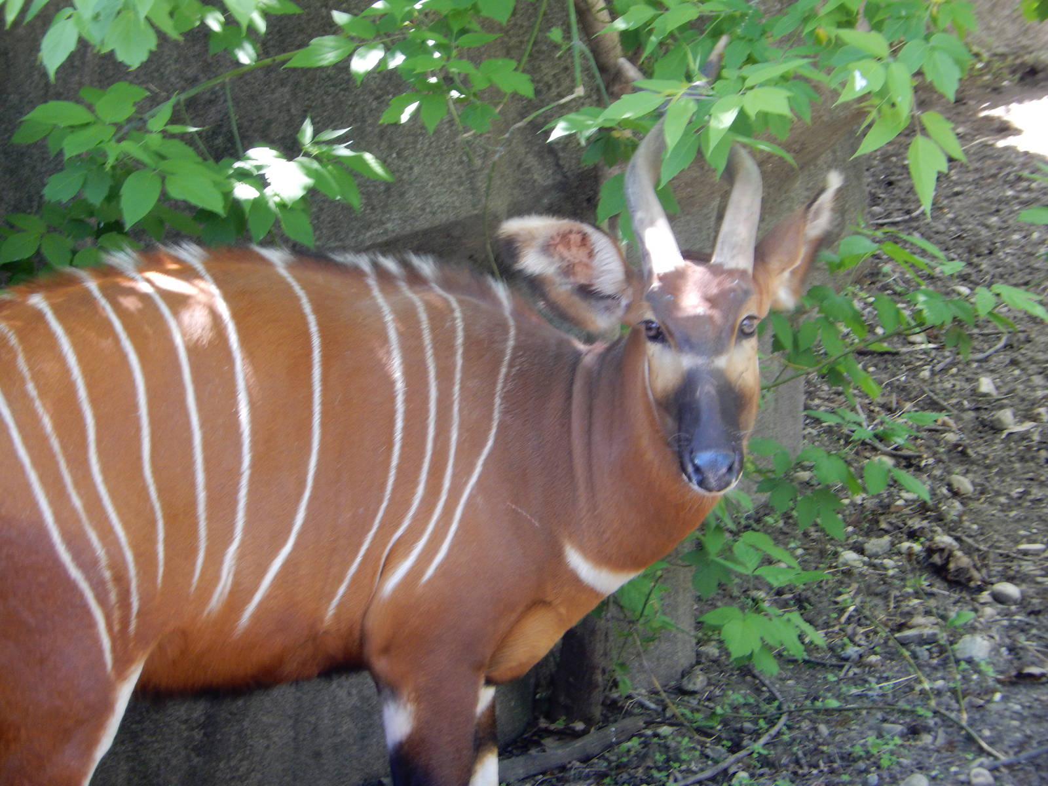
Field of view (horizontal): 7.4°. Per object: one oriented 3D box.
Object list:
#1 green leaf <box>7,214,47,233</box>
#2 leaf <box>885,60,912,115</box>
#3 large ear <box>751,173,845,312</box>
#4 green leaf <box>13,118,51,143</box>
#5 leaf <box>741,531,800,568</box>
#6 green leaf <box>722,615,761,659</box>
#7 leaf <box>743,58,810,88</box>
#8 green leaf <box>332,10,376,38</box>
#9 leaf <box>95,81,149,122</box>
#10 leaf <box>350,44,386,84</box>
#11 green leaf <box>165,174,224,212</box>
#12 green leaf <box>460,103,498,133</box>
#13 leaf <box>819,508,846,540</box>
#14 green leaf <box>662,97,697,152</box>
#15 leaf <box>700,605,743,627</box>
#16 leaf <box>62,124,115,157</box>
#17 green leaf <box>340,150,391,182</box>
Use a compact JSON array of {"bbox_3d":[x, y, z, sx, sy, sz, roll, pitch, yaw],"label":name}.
[{"bbox_3d":[-0.738,-0.252,12.000,0.058,0.029,0.030,0,9,0],"label":"green leaf"},{"bbox_3d":[0.543,-0.443,11.700,0.038,0.088,0.016,0,-32,-20],"label":"leaf"},{"bbox_3d":[0.401,-0.222,11.820,0.080,0.215,0.120,27,-3,-6],"label":"large ear"},{"bbox_3d":[-0.774,-0.411,12.700,0.074,0.042,0.014,-28,-26,-15],"label":"green leaf"},{"bbox_3d":[0.399,0.253,13.100,0.108,0.014,0.046,32,52,11],"label":"leaf"},{"bbox_3d":[0.339,0.380,12.600,0.062,0.081,0.016,6,-31,10],"label":"green leaf"},{"bbox_3d":[0.371,-0.471,11.900,0.111,0.022,0.043,-22,24,12],"label":"leaf"},{"bbox_3d":[-0.249,-0.538,11.800,0.065,0.041,0.030,0,9,0],"label":"green leaf"},{"bbox_3d":[-0.626,-0.453,12.600,0.080,0.014,0.057,-35,66,-18],"label":"leaf"},{"bbox_3d":[-0.244,-0.512,12.600,0.045,0.082,0.014,24,-27,13],"label":"leaf"},{"bbox_3d":[-0.496,-0.301,12.200,0.117,0.022,0.056,34,54,20],"label":"green leaf"},{"bbox_3d":[-0.070,-0.432,12.700,0.052,0.054,0.014,-16,-22,-7],"label":"green leaf"},{"bbox_3d":[0.473,0.202,12.400,0.031,0.015,0.069,-29,65,-20],"label":"leaf"},{"bbox_3d":[0.218,-0.377,11.350,0.049,0.077,0.030,0,9,0],"label":"green leaf"},{"bbox_3d":[0.309,0.348,12.600,0.070,0.016,0.042,-6,45,-5],"label":"leaf"},{"bbox_3d":[-0.657,-0.381,12.200,0.093,0.016,0.047,-32,49,-15],"label":"leaf"},{"bbox_3d":[-0.238,-0.342,12.200,0.094,0.022,0.040,27,51,17],"label":"green leaf"}]

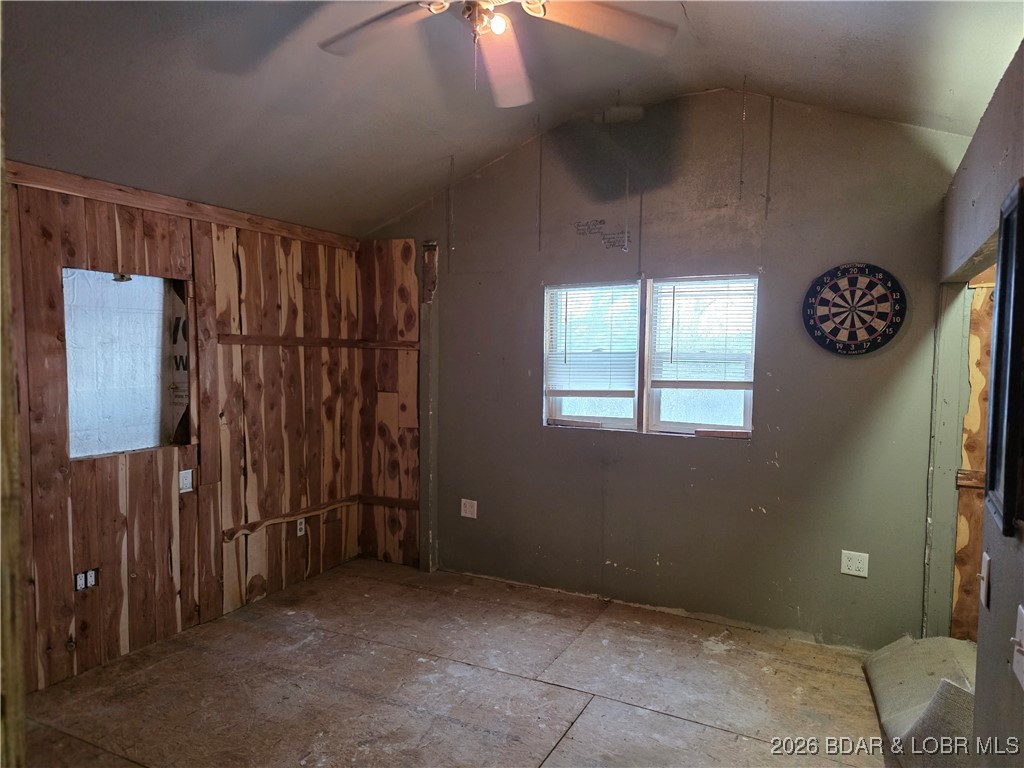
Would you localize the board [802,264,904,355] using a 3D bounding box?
[{"bbox_3d":[1.664,-0.364,3.319,0.450,0.450,0.028,2,4,28],"label":"board"}]

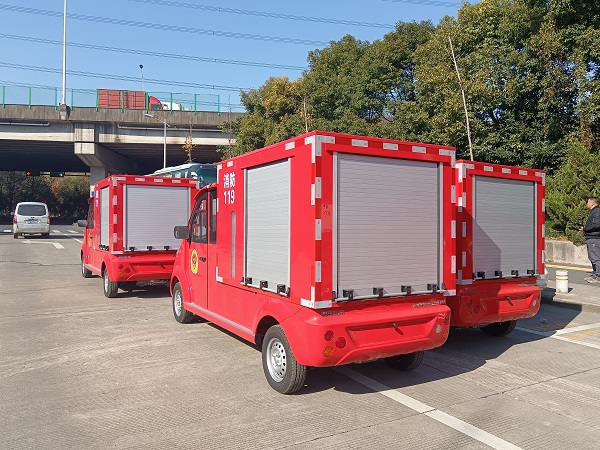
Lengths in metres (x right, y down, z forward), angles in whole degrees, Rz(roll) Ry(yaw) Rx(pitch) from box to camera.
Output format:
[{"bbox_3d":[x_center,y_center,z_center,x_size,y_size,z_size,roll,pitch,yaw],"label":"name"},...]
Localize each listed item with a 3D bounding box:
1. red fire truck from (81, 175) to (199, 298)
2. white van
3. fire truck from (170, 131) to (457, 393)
[{"bbox_3d":[-3.470,0.210,9.616,1.450,2.040,4.360,0,0,-31],"label":"red fire truck"},{"bbox_3d":[-15.050,-0.240,26.300,1.700,1.900,4.500,0,0,-29],"label":"white van"},{"bbox_3d":[-0.304,0.351,5.481,1.450,2.040,4.360,0,0,-30],"label":"fire truck"}]

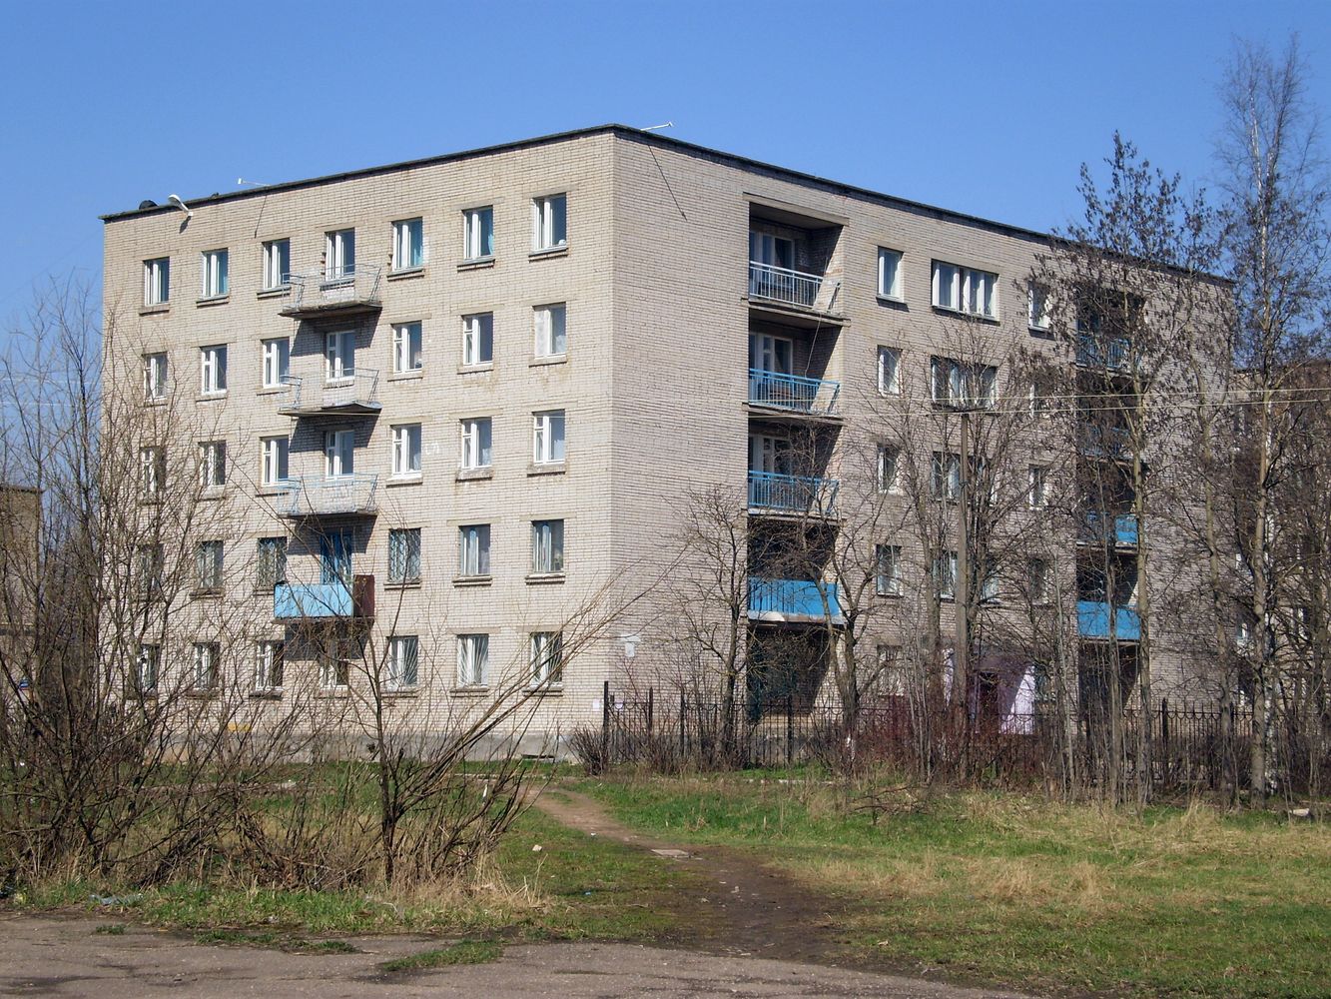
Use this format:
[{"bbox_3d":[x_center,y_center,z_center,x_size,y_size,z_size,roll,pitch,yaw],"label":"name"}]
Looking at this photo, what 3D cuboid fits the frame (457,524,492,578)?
[{"bbox_3d":[-4.920,1.332,63.674,1.120,1.400,0.120,-4,-6,37],"label":"frame"}]

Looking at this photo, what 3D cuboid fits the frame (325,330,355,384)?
[{"bbox_3d":[-8.558,-3.757,65.361,1.120,1.370,0.130,-3,-5,40],"label":"frame"}]

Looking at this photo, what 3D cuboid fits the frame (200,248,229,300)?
[{"bbox_3d":[-12.544,-6.283,68.938,1.120,1.370,0.130,-3,-5,40],"label":"frame"}]

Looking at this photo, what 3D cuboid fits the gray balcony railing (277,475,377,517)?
[{"bbox_3d":[-8.898,-0.100,64.675,2.740,1.004,0.880,-4,-7,35],"label":"gray balcony railing"}]

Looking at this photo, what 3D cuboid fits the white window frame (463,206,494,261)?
[{"bbox_3d":[-4.723,-6.798,63.010,1.043,1.353,0.150,-4,-7,35],"label":"white window frame"}]

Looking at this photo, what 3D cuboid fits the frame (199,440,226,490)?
[{"bbox_3d":[-12.525,-0.925,68.543,1.120,1.370,0.130,-3,-5,40],"label":"frame"}]

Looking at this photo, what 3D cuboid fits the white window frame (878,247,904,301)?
[{"bbox_3d":[6.166,-6.210,68.035,0.150,1.411,1.153,-5,-8,45],"label":"white window frame"}]

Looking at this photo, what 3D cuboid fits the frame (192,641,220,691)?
[{"bbox_3d":[-12.890,4.695,69.161,1.120,1.400,0.120,-4,-6,37],"label":"frame"}]

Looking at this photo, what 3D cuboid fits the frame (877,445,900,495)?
[{"bbox_3d":[6.090,-0.818,67.651,0.130,1.370,1.120,-3,-5,40],"label":"frame"}]

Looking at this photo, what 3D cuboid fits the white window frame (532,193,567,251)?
[{"bbox_3d":[-2.947,-7.100,63.037,1.120,1.400,0.120,-4,-6,37],"label":"white window frame"}]

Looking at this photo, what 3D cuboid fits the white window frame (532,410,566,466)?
[{"bbox_3d":[-2.838,-1.511,61.121,1.078,1.363,0.150,-4,-7,35],"label":"white window frame"}]

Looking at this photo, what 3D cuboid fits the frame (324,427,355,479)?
[{"bbox_3d":[-8.556,-1.110,65.172,1.120,1.370,0.130,-3,-5,40],"label":"frame"}]

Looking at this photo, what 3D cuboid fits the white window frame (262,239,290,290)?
[{"bbox_3d":[-10.562,-6.410,67.174,1.119,1.336,0.150,-4,-7,35],"label":"white window frame"}]

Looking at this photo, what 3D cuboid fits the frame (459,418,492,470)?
[{"bbox_3d":[-4.912,-1.441,63.938,1.120,1.400,0.120,-4,-6,37],"label":"frame"}]

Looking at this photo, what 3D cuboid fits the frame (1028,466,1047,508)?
[{"bbox_3d":[11.223,-0.354,74.103,0.120,1.400,1.120,-4,-7,41],"label":"frame"}]

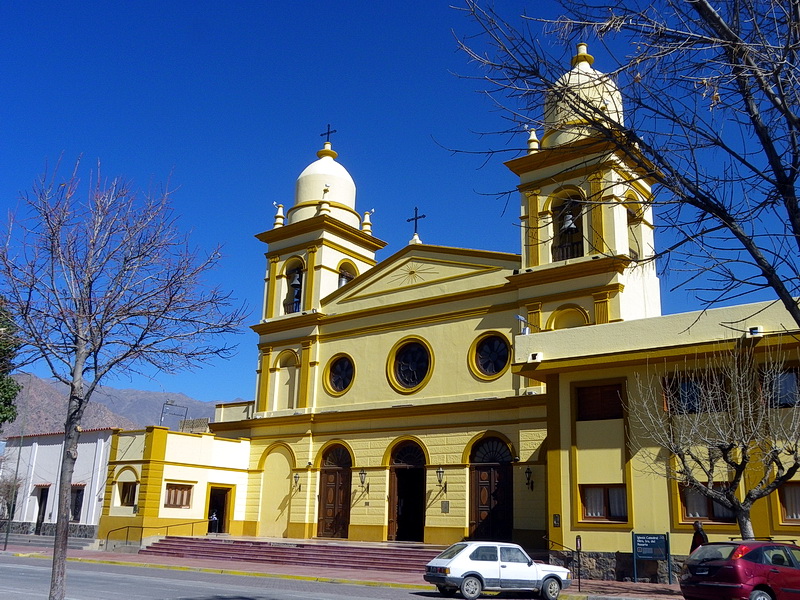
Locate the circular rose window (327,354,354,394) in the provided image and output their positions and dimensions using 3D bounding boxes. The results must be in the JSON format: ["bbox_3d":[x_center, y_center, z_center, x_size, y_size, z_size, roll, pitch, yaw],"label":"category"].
[{"bbox_3d":[-3.626,4.605,48.356,2.287,2.287,0.300,-11,-20,37],"label":"circular rose window"}]

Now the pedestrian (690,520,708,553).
[{"bbox_3d":[7.153,6.137,18.800,0.380,1.700,0.500,-11,-20,37],"label":"pedestrian"}]

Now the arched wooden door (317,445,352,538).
[{"bbox_3d":[-3.749,11.316,46.614,2.585,5.427,0.250,-11,-20,37],"label":"arched wooden door"}]

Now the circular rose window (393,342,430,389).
[{"bbox_3d":[0.657,3.750,45.148,2.834,2.834,0.300,-11,-20,37],"label":"circular rose window"}]

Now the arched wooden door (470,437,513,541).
[{"bbox_3d":[4.714,9.771,40.231,2.640,5.359,0.250,-11,-20,37],"label":"arched wooden door"}]

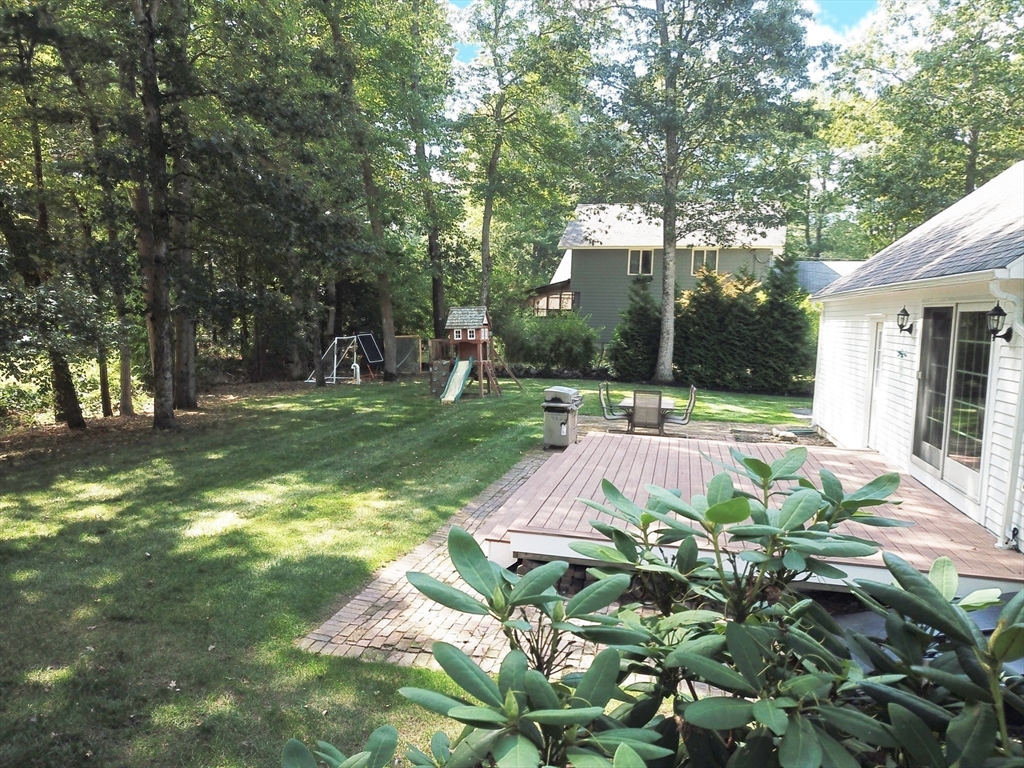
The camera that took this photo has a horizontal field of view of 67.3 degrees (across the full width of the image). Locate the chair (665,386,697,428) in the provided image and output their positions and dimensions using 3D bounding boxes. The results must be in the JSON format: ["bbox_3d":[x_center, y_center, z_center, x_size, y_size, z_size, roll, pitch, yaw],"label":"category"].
[{"bbox_3d":[3.249,0.567,15.039,0.660,1.030,0.620,3,6,13],"label":"chair"}]

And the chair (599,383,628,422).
[{"bbox_3d":[2.053,0.507,15.274,0.660,1.030,0.620,3,6,13],"label":"chair"}]

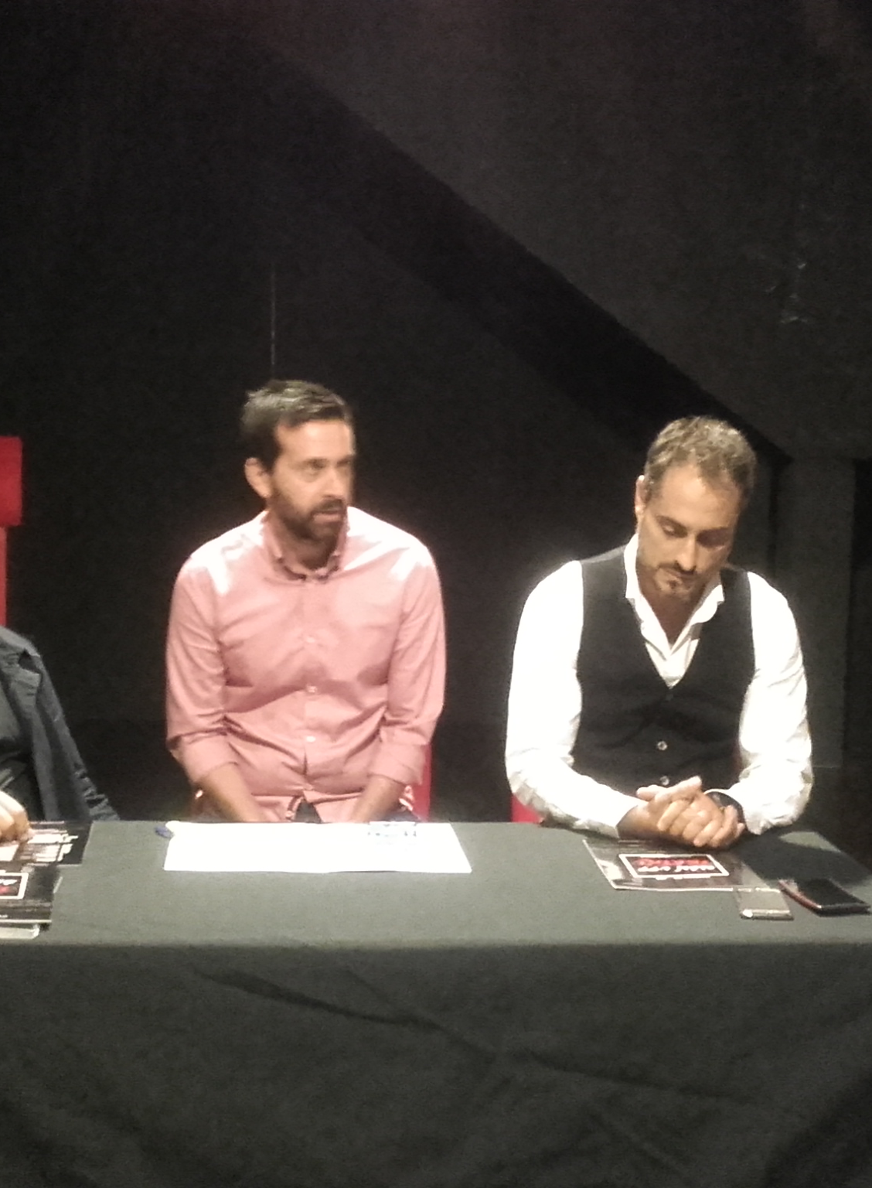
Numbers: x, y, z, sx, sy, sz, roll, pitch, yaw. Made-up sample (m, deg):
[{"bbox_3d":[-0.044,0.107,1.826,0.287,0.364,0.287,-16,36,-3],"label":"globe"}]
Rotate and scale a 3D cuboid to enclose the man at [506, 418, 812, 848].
[{"bbox_3d":[0.325,0.426,2.441,0.500,1.360,0.780,2,4,2],"label":"man"}]

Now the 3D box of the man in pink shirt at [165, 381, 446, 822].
[{"bbox_3d":[-0.209,0.383,2.439,0.470,1.410,0.750,1,4,-4],"label":"man in pink shirt"}]

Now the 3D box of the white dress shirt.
[{"bbox_3d":[0.331,0.183,2.556,0.490,0.500,0.380,2,4,3],"label":"white dress shirt"}]

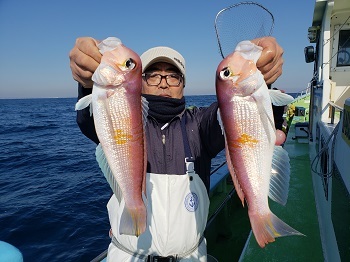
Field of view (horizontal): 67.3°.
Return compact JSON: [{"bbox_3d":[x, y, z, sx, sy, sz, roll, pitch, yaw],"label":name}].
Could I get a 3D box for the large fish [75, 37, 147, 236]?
[{"bbox_3d":[-0.114,0.022,0.505,0.125,0.385,0.060,-5,7,-2],"label":"large fish"}]

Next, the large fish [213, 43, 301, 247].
[{"bbox_3d":[0.167,0.034,0.505,0.130,0.405,0.060,-9,7,6],"label":"large fish"}]

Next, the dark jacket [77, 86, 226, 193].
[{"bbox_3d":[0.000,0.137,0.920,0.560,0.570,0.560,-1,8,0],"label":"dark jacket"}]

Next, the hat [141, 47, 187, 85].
[{"bbox_3d":[-0.046,-0.263,1.000,0.180,0.145,0.260,-1,8,0],"label":"hat"}]

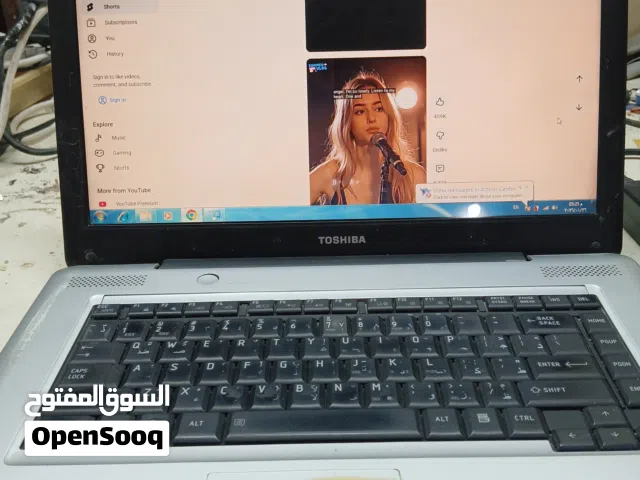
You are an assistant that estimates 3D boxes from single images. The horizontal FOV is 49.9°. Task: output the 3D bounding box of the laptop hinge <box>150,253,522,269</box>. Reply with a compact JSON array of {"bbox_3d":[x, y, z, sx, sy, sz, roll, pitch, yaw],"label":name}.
[{"bbox_3d":[0.014,0.014,0.452,0.240,0.011,0.013,-1,29,1],"label":"laptop hinge"}]

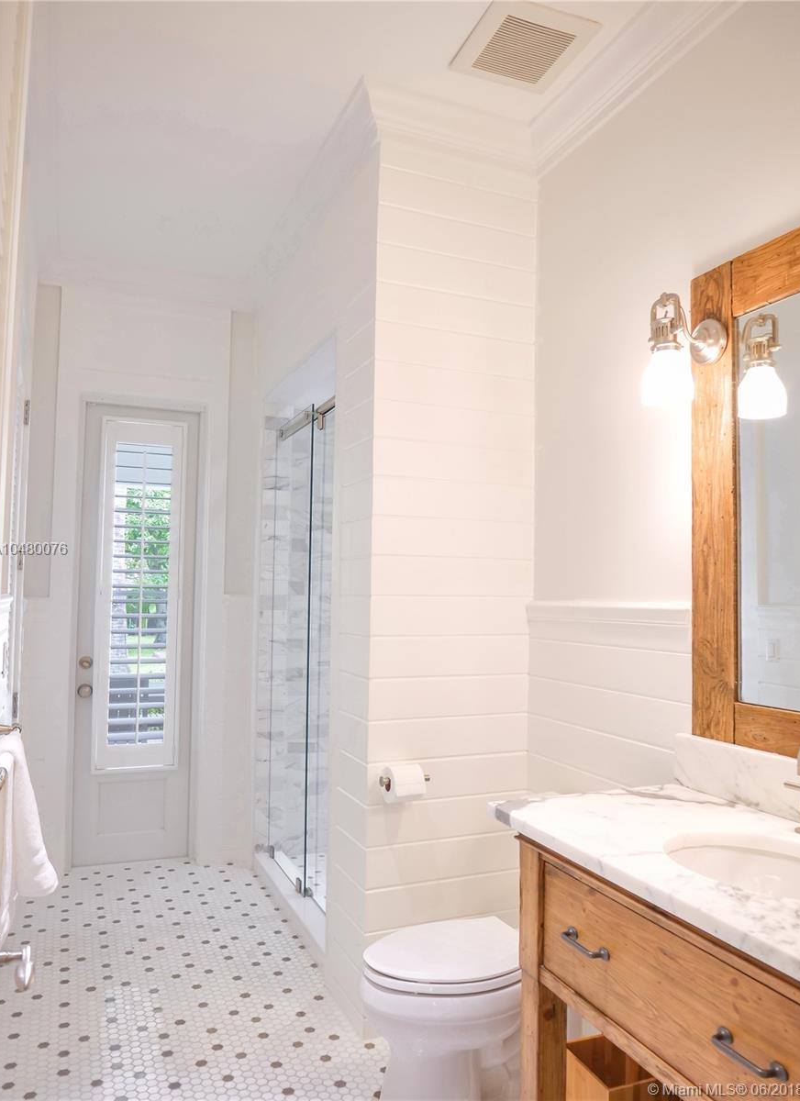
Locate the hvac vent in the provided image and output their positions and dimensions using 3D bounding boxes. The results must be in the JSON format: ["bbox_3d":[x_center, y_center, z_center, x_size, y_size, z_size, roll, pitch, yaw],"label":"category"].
[{"bbox_3d":[0.375,-1.520,2.321,0.336,0.025,0.336,2,-3,-23],"label":"hvac vent"}]

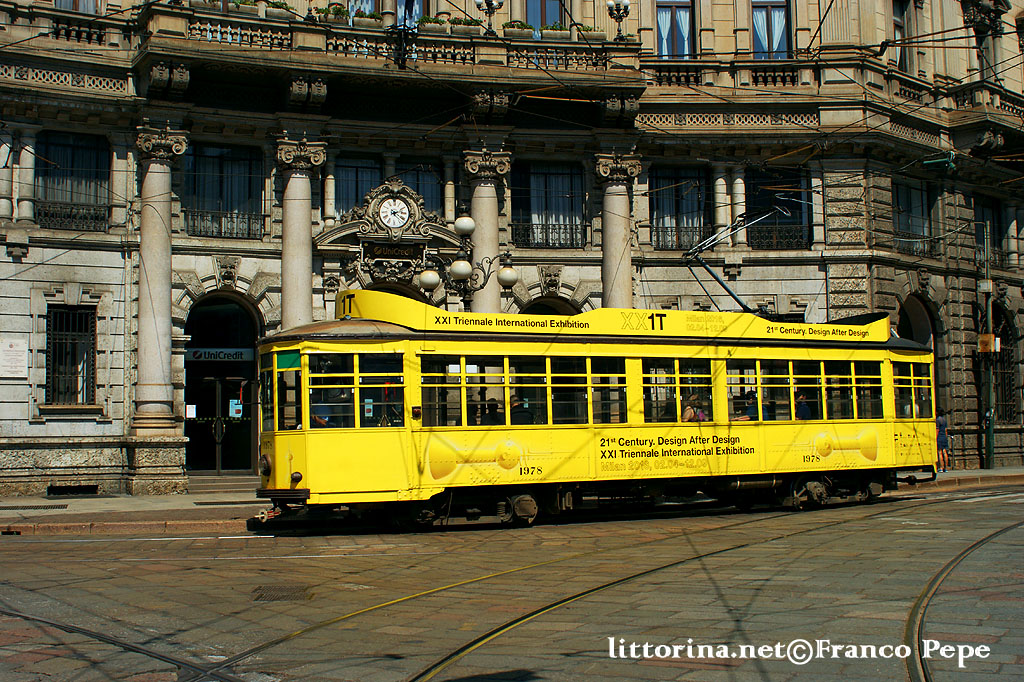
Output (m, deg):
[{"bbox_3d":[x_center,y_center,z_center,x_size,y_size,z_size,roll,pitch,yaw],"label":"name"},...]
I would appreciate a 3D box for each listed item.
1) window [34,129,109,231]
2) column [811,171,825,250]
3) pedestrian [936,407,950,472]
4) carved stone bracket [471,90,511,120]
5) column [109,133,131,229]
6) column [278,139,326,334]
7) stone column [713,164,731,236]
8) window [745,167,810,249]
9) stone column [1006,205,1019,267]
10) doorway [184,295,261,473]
[{"bbox_3d":[-10.331,-3.773,28.072,1.660,2.330,0.300,1,-5,-26],"label":"window"},{"bbox_3d":[8.496,-3.665,33.131,0.405,2.271,0.350,-1,-4,-1],"label":"column"},{"bbox_3d":[11.421,2.615,31.700,0.460,1.746,0.330,-4,-6,33],"label":"pedestrian"},{"bbox_3d":[-0.530,-5.913,30.115,0.950,0.650,0.750,0,-4,-13],"label":"carved stone bracket"},{"bbox_3d":[-8.831,-3.601,26.845,0.476,2.184,0.400,2,-5,-28],"label":"column"},{"bbox_3d":[-4.953,-1.231,27.900,1.040,6.678,1.040,1,-5,-20],"label":"column"},{"bbox_3d":[5.642,-3.703,32.160,0.440,2.140,0.440,-1,-5,-2],"label":"stone column"},{"bbox_3d":[6.813,-3.413,30.700,1.712,2.157,0.300,-1,-5,-2],"label":"window"},{"bbox_3d":[15.624,-3.262,37.278,0.380,2.020,0.380,3,-6,-41],"label":"stone column"},{"bbox_3d":[-7.090,1.024,29.299,1.851,4.453,0.500,1,-5,-25],"label":"doorway"}]

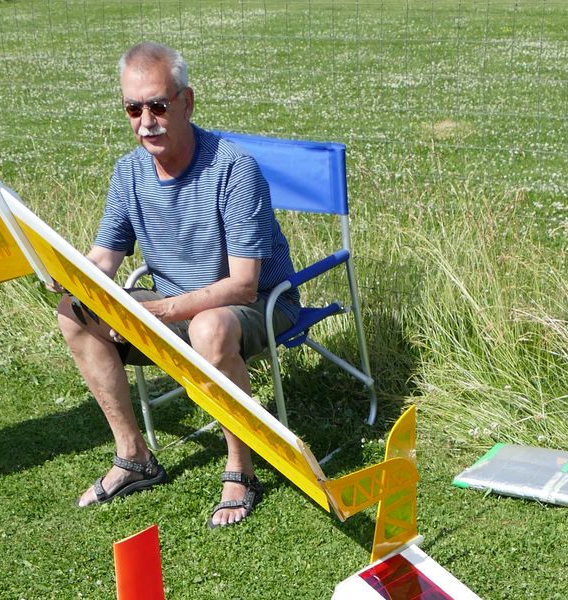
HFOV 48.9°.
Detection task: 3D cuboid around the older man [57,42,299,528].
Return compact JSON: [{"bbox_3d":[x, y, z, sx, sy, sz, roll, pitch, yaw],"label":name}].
[{"bbox_3d":[-0.292,-0.074,1.888,0.620,1.280,0.810,12,25,31],"label":"older man"}]

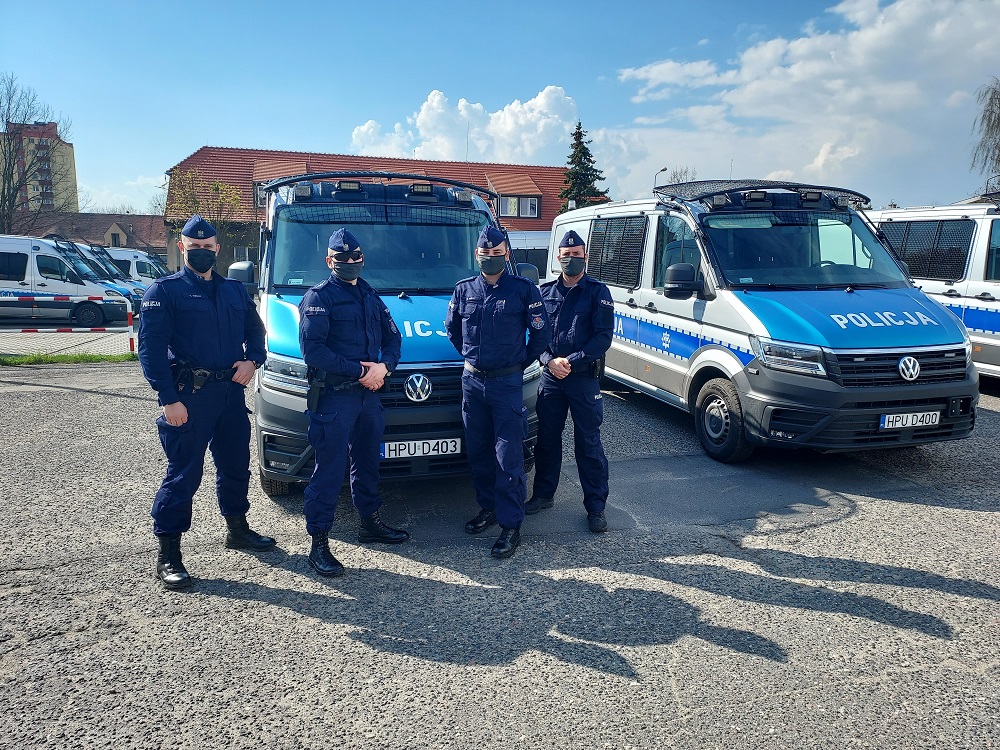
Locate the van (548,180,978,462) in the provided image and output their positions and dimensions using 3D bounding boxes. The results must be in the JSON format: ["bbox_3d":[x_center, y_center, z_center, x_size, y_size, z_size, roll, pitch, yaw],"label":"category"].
[{"bbox_3d":[2.305,-0.828,7.789,2.120,2.450,5.980,-2,9,-13],"label":"van"}]

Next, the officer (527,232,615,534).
[{"bbox_3d":[0.420,0.022,4.431,0.560,1.850,0.430,4,10,25],"label":"officer"}]

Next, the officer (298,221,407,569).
[{"bbox_3d":[-0.800,0.132,3.820,0.600,1.830,0.430,-8,12,-39],"label":"officer"}]

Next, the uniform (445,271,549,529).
[{"bbox_3d":[0.000,0.138,4.095,0.580,1.470,0.400,4,10,25],"label":"uniform"}]

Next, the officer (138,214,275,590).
[{"bbox_3d":[-1.590,0.127,3.698,0.660,1.880,0.440,-8,12,-41],"label":"officer"}]

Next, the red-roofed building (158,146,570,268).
[{"bbox_3d":[-7.294,-11.940,54.773,33.750,10.258,11.250,-3,9,-19],"label":"red-roofed building"}]

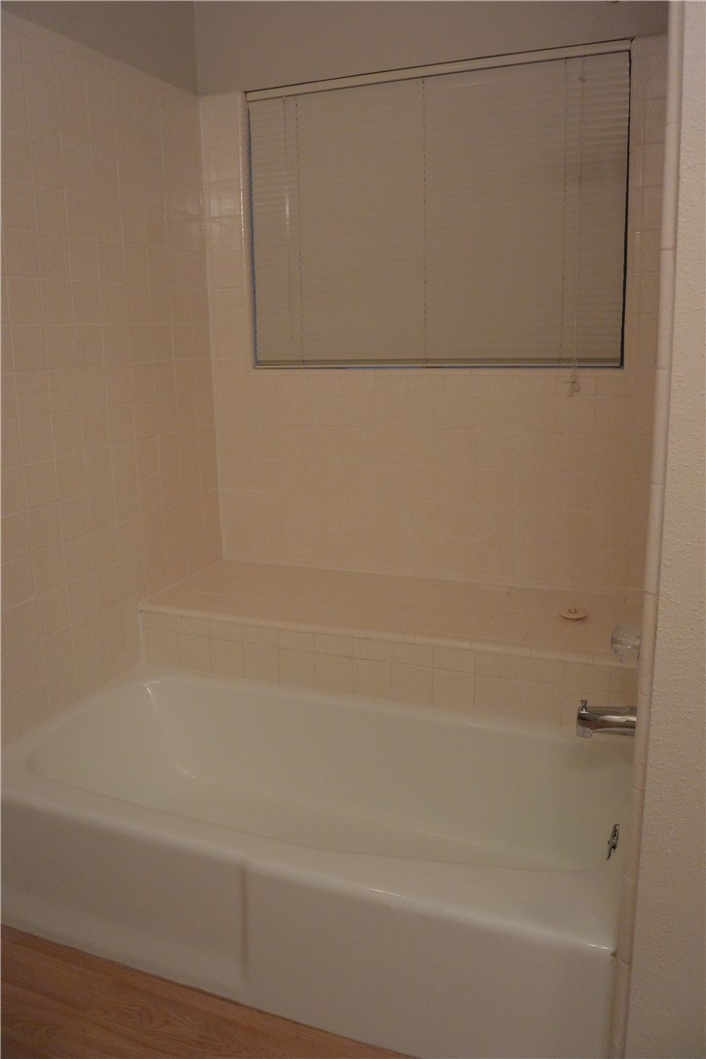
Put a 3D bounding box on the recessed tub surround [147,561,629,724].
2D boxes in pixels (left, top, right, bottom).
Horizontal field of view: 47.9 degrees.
[{"bbox_3d":[0.106,0.307,2.390,1.429,0.191,0.528,4,15,21],"label":"recessed tub surround"}]

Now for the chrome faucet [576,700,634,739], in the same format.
[{"bbox_3d":[0.509,0.379,1.575,0.123,0.079,0.059,4,15,21],"label":"chrome faucet"}]

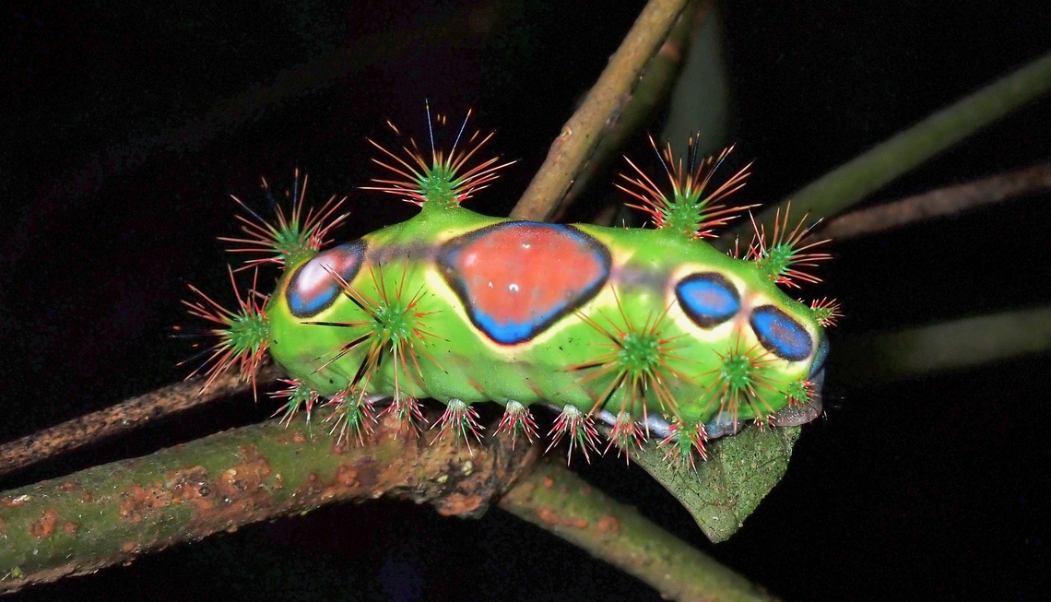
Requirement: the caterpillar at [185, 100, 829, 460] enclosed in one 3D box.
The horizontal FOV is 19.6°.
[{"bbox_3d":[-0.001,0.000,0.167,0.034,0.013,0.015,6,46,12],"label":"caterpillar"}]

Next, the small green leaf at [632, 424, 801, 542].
[{"bbox_3d":[0.011,0.010,0.168,0.009,0.003,0.009,-1,60,-4],"label":"small green leaf"}]

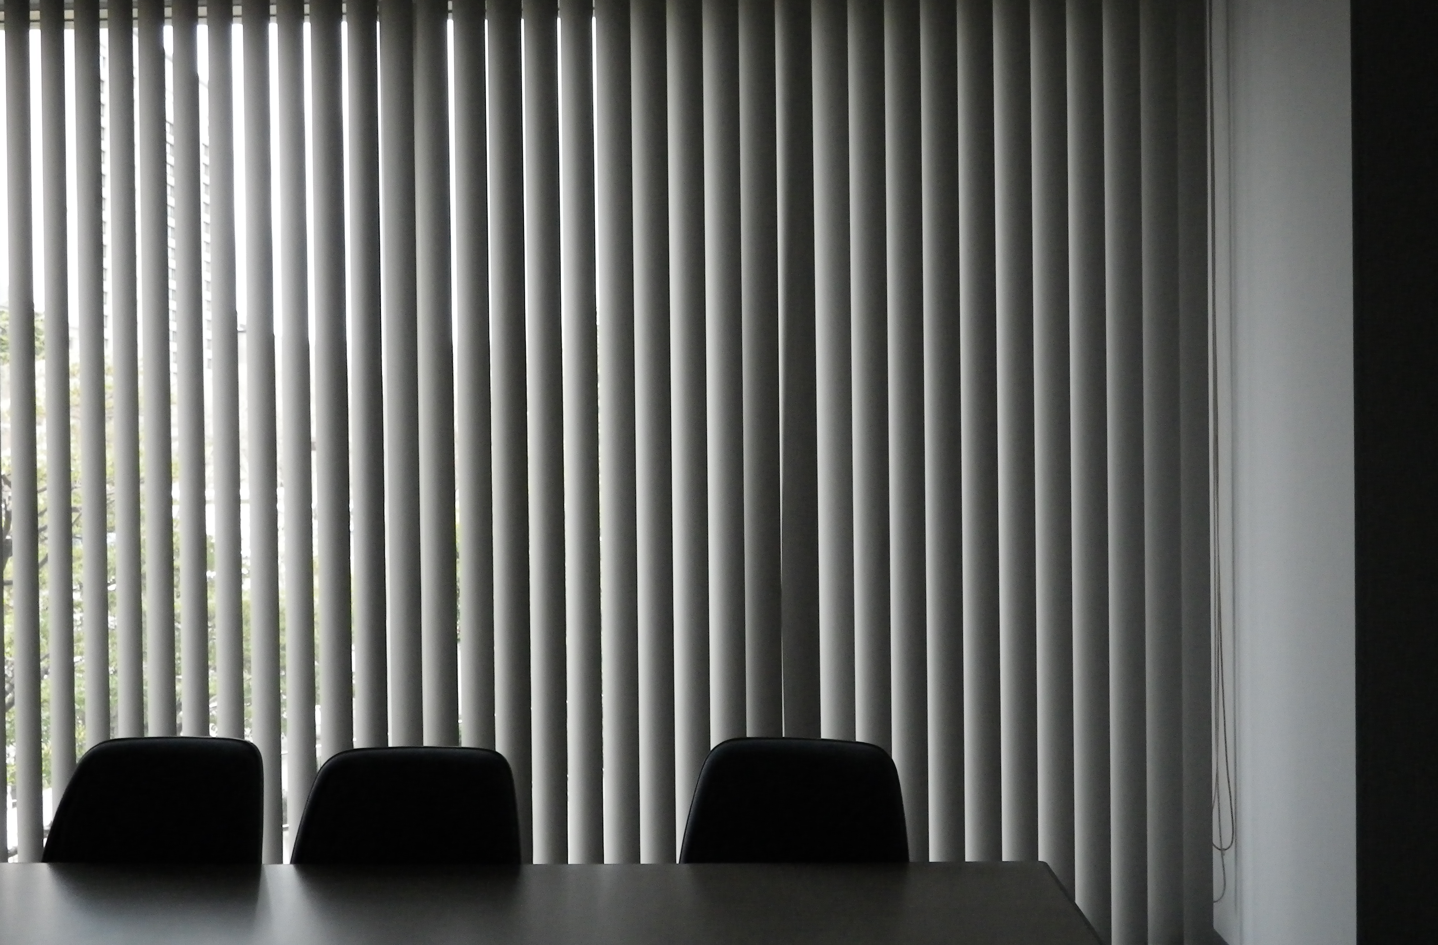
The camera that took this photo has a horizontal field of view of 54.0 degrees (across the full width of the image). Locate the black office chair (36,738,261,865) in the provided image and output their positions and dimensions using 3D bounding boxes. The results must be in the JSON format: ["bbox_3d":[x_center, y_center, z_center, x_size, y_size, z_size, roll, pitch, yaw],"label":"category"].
[{"bbox_3d":[-1.095,0.966,2.538,0.500,0.885,0.560,-1,1,5],"label":"black office chair"}]

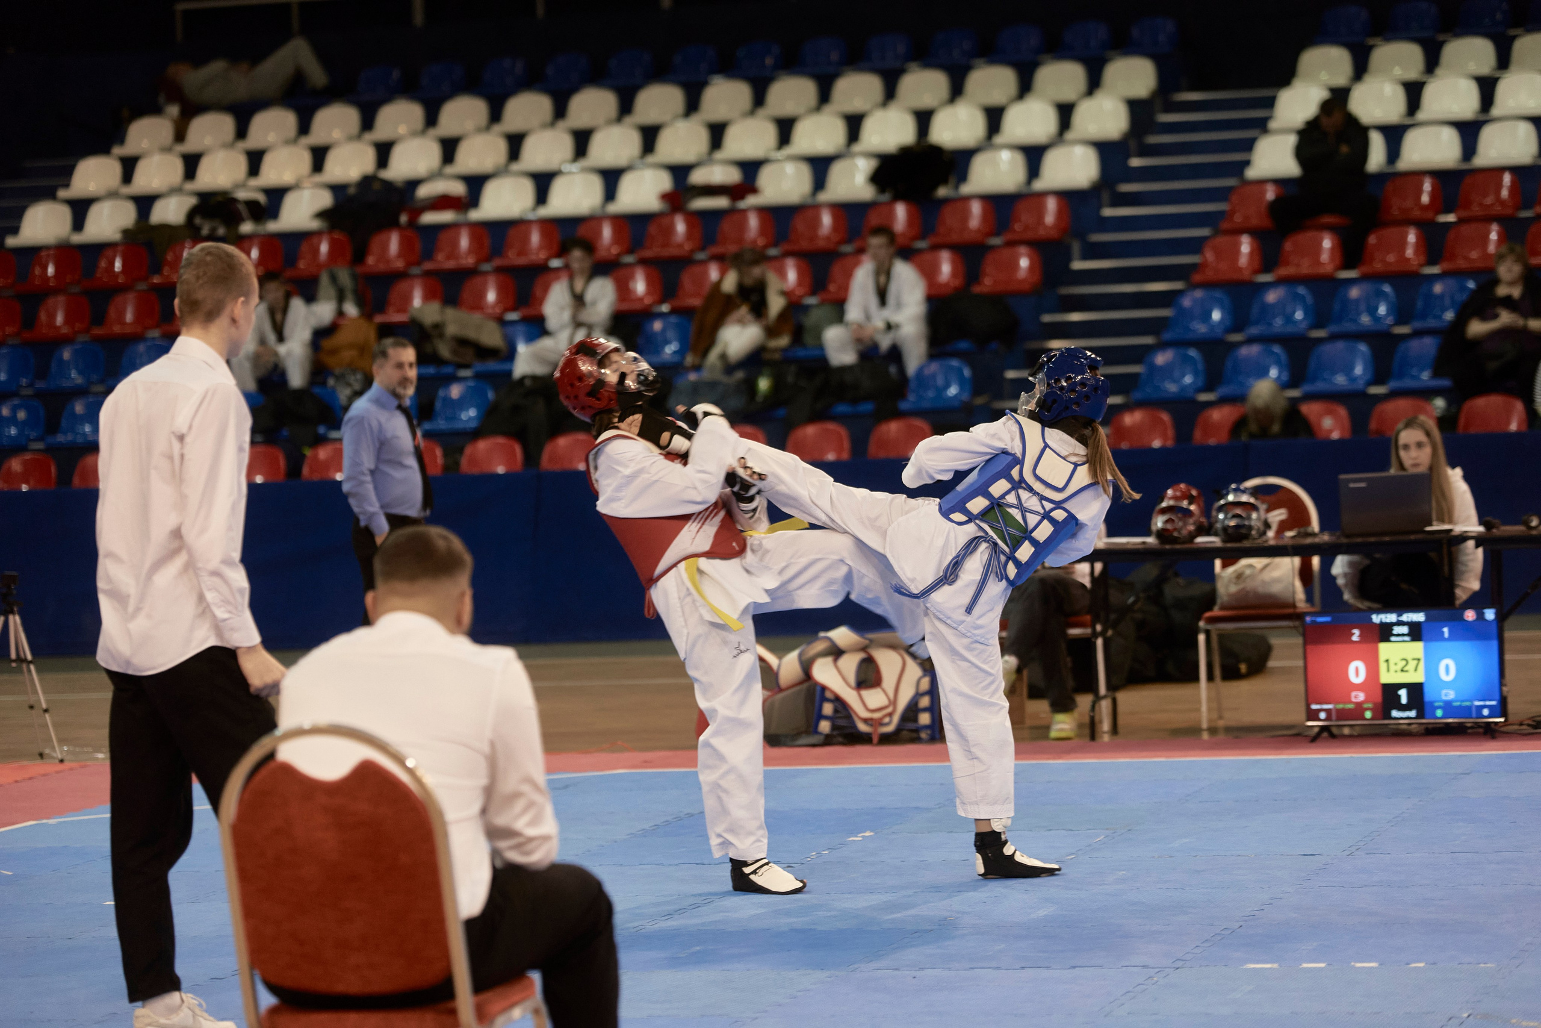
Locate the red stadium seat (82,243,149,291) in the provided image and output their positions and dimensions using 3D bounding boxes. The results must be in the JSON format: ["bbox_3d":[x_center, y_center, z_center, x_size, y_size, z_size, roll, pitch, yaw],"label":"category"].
[{"bbox_3d":[-4.241,-1.598,33.288,0.400,0.295,0.380,-2,2,18],"label":"red stadium seat"}]

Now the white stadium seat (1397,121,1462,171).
[{"bbox_3d":[4.059,-2.250,31.565,0.365,0.295,0.350,-2,2,16],"label":"white stadium seat"}]

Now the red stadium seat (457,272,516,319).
[{"bbox_3d":[-1.806,-1.346,31.936,0.400,0.300,0.360,-2,2,18],"label":"red stadium seat"}]

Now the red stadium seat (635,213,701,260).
[{"bbox_3d":[-0.636,-1.729,32.092,0.400,0.295,0.380,-2,2,18],"label":"red stadium seat"}]

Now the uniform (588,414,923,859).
[{"bbox_3d":[-0.043,0.354,14.749,0.900,1.250,0.550,-2,2,18],"label":"uniform"}]

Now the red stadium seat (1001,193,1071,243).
[{"bbox_3d":[1.766,-1.958,34.076,0.390,0.320,0.372,-2,2,16],"label":"red stadium seat"}]

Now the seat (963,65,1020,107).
[{"bbox_3d":[1.474,-2.916,35.016,0.400,0.300,0.360,-2,2,18],"label":"seat"}]

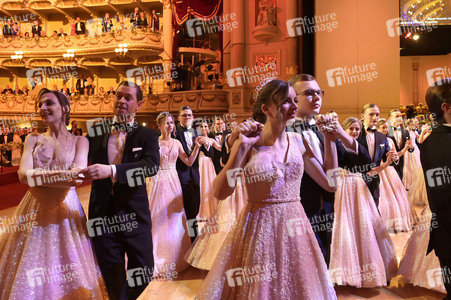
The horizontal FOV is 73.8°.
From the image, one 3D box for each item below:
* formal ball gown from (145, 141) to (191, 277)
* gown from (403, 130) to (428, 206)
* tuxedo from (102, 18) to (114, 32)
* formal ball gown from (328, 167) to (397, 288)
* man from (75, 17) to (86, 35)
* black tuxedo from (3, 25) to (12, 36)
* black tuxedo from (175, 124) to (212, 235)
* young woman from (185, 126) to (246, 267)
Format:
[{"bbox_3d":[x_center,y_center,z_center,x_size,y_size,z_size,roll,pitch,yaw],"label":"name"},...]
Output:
[{"bbox_3d":[-0.660,0.598,3.420,0.680,1.410,0.660,0,2,-12],"label":"formal ball gown"},{"bbox_3d":[3.773,0.342,5.950,0.620,1.420,0.660,0,2,-14],"label":"gown"},{"bbox_3d":[-6.232,-6.279,16.022,0.560,1.450,0.360,-1,2,-21],"label":"tuxedo"},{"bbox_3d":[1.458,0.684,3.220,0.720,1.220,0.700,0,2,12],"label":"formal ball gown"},{"bbox_3d":[-7.700,-6.180,15.950,0.560,1.770,0.330,-1,1,-13],"label":"man"},{"bbox_3d":[-12.337,-6.378,17.022,0.540,1.450,0.340,-1,2,-37],"label":"black tuxedo"},{"bbox_3d":[-0.428,0.463,3.900,0.620,1.520,0.420,0,2,-7],"label":"black tuxedo"},{"bbox_3d":[0.083,0.454,3.550,0.850,1.680,0.720,0,2,-12],"label":"young woman"}]

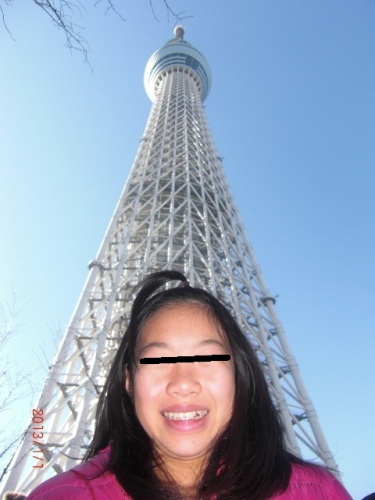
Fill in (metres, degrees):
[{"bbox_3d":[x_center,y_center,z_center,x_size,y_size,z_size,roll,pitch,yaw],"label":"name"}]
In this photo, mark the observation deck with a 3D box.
[{"bbox_3d":[-7.600,-139.000,340.000,58.000,44.000,58.000,-1,-52,-1],"label":"observation deck"}]

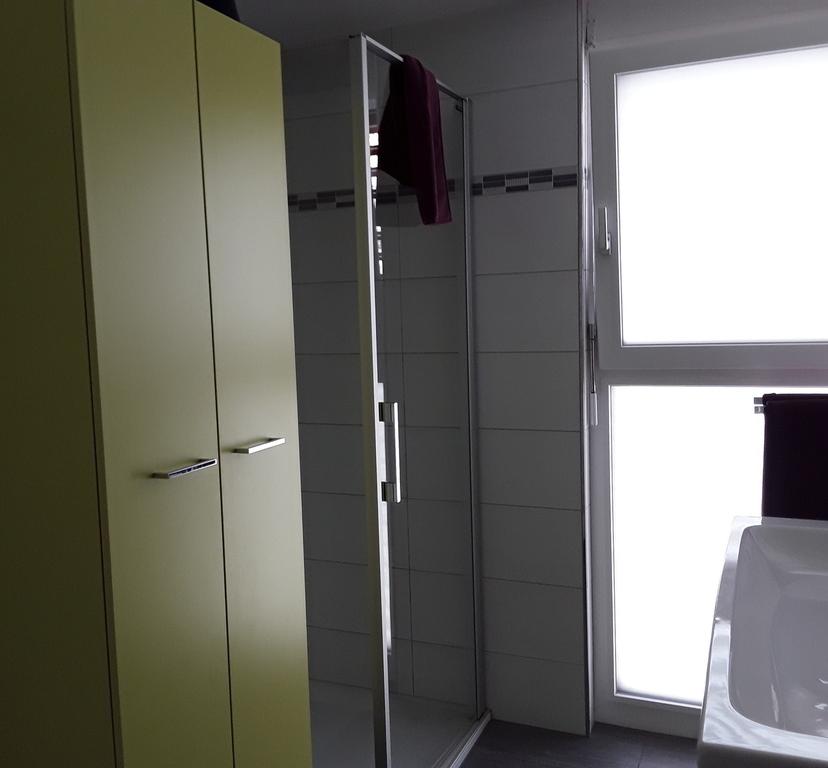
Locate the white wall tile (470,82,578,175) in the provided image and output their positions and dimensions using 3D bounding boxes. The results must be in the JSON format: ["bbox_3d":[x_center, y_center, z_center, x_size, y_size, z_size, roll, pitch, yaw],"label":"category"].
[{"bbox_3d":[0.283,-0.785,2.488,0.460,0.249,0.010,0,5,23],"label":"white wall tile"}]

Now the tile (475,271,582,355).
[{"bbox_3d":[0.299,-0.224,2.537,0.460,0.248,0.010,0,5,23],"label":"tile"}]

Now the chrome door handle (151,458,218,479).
[{"bbox_3d":[-0.418,0.155,1.460,0.034,0.011,0.139,0,5,23],"label":"chrome door handle"}]

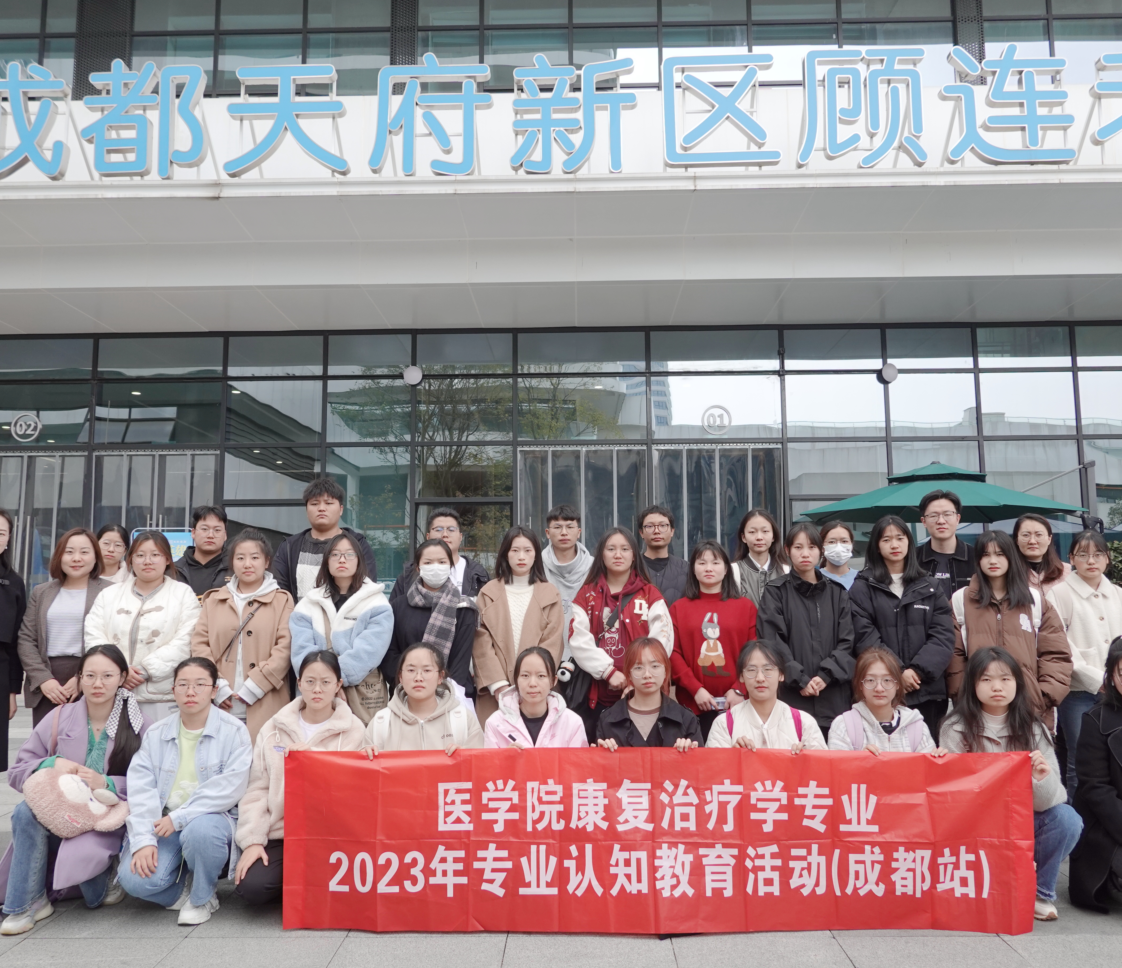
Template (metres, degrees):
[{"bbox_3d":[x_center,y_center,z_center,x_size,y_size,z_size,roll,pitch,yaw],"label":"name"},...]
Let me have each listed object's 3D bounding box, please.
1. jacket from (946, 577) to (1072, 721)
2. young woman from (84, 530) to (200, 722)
[{"bbox_3d":[2.212,0.844,4.796,0.610,0.770,0.400,-3,-6,23],"label":"jacket"},{"bbox_3d":[-2.041,1.014,4.682,0.550,1.579,0.370,1,-6,-10],"label":"young woman"}]

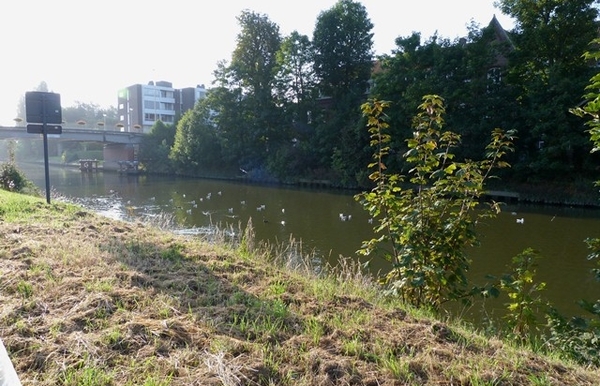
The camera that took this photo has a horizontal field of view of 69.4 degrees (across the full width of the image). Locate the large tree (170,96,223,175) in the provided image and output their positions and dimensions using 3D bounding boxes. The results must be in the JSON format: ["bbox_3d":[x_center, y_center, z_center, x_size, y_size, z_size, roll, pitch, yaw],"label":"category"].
[{"bbox_3d":[-16.004,-8.891,67.000,7.600,11.800,7.600,0,6,0],"label":"large tree"}]

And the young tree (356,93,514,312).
[{"bbox_3d":[1.657,0.116,5.300,1.750,2.500,1.600,0,6,0],"label":"young tree"}]

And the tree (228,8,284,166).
[{"bbox_3d":[-5.854,-13.615,57.000,6.800,20.500,6.800,0,6,0],"label":"tree"}]

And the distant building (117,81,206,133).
[{"bbox_3d":[-31.562,-20.042,104.000,20.000,12.800,15.000,-6,8,-43],"label":"distant building"}]

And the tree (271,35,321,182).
[{"bbox_3d":[-0.540,-10.501,52.000,5.700,17.400,5.700,0,6,0],"label":"tree"}]

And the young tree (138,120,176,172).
[{"bbox_3d":[-23.679,-7.561,72.000,6.000,8.700,6.000,0,6,0],"label":"young tree"}]

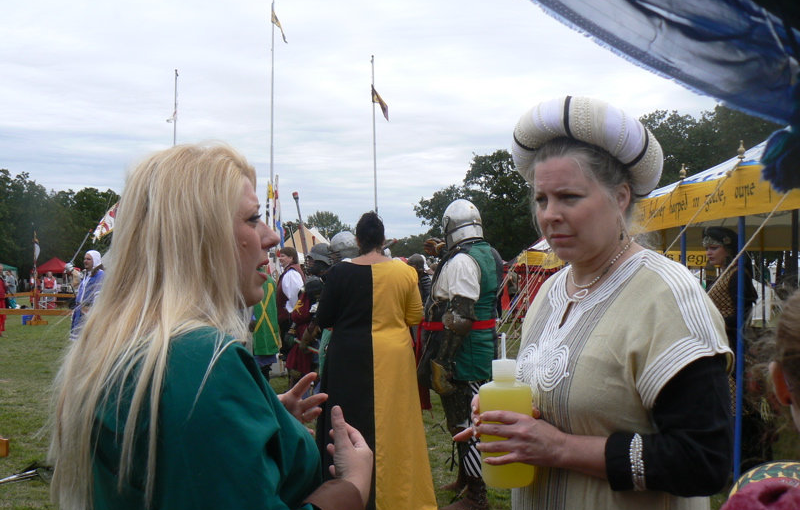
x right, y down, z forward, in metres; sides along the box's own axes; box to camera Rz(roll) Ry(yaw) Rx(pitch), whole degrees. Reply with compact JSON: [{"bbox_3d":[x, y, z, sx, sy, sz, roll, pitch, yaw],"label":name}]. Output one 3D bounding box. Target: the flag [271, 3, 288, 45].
[{"bbox_3d":[-3.744,-7.192,28.000,0.560,1.220,0.200,0,-1,-17],"label":"flag"}]

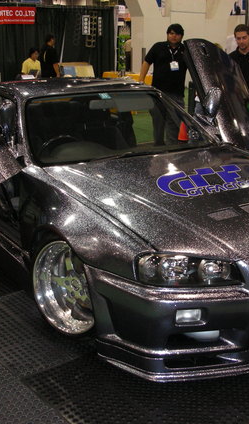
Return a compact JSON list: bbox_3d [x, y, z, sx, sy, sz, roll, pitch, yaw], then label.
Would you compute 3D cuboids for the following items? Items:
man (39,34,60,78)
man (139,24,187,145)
[{"bbox_3d":[-1.466,-2.623,11.449,0.400,1.780,0.500,8,18,26],"label":"man"},{"bbox_3d":[0.427,-1.179,6.449,0.560,1.780,0.340,-2,16,-7],"label":"man"}]

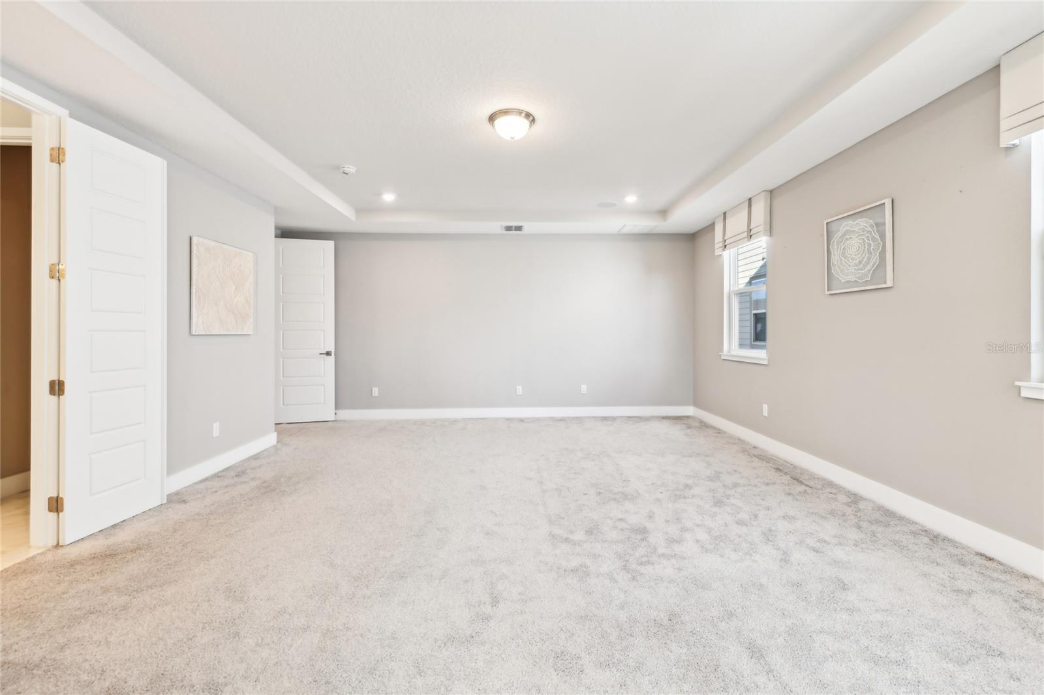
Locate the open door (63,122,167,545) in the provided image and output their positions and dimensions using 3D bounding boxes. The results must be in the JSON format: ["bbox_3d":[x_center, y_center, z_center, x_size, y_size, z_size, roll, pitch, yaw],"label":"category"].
[{"bbox_3d":[-2.585,-0.118,2.595,0.040,2.440,0.585,0,1,5],"label":"open door"}]

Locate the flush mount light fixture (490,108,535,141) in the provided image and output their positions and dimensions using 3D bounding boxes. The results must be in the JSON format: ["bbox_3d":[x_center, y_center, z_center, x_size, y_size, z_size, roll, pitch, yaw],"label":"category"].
[{"bbox_3d":[-0.071,-1.550,2.900,0.330,0.135,0.330,0,1,0],"label":"flush mount light fixture"}]

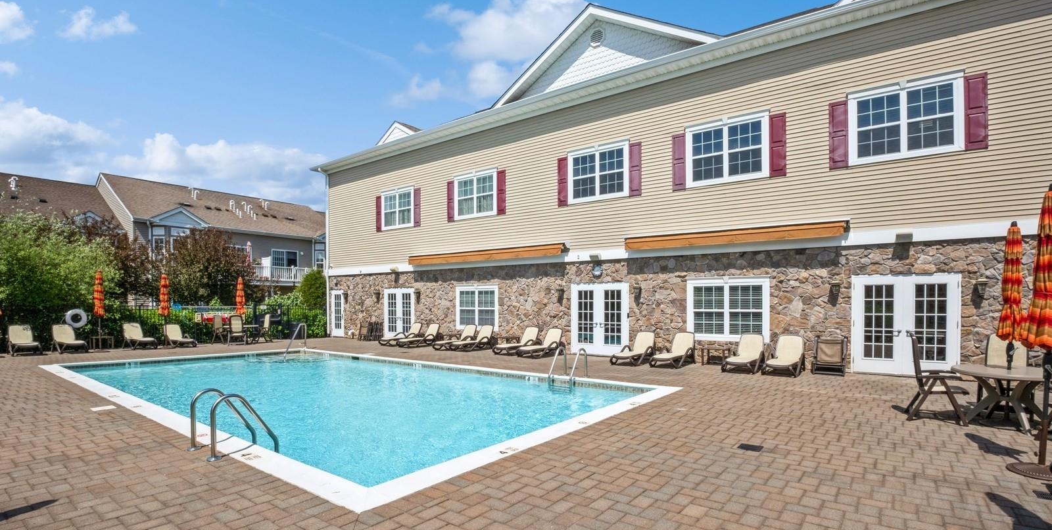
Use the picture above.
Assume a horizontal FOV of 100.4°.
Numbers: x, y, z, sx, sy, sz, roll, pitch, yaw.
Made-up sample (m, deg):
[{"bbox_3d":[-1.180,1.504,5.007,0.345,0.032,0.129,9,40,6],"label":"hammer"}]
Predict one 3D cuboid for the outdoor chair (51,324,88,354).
[{"bbox_3d":[-14.737,2.348,14.151,1.680,0.840,0.710,-3,-6,33],"label":"outdoor chair"}]

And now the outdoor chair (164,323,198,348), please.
[{"bbox_3d":[-12.662,2.554,16.051,1.680,0.840,0.710,-4,-6,37],"label":"outdoor chair"}]

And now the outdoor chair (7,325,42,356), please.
[{"bbox_3d":[-15.502,2.284,13.545,1.680,0.840,0.710,-3,-6,34],"label":"outdoor chair"}]

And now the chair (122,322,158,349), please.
[{"bbox_3d":[-13.625,2.487,15.482,1.680,0.840,0.710,-3,-6,34],"label":"chair"}]

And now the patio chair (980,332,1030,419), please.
[{"bbox_3d":[6.780,1.535,6.200,0.610,1.100,0.660,-4,-6,44],"label":"patio chair"}]

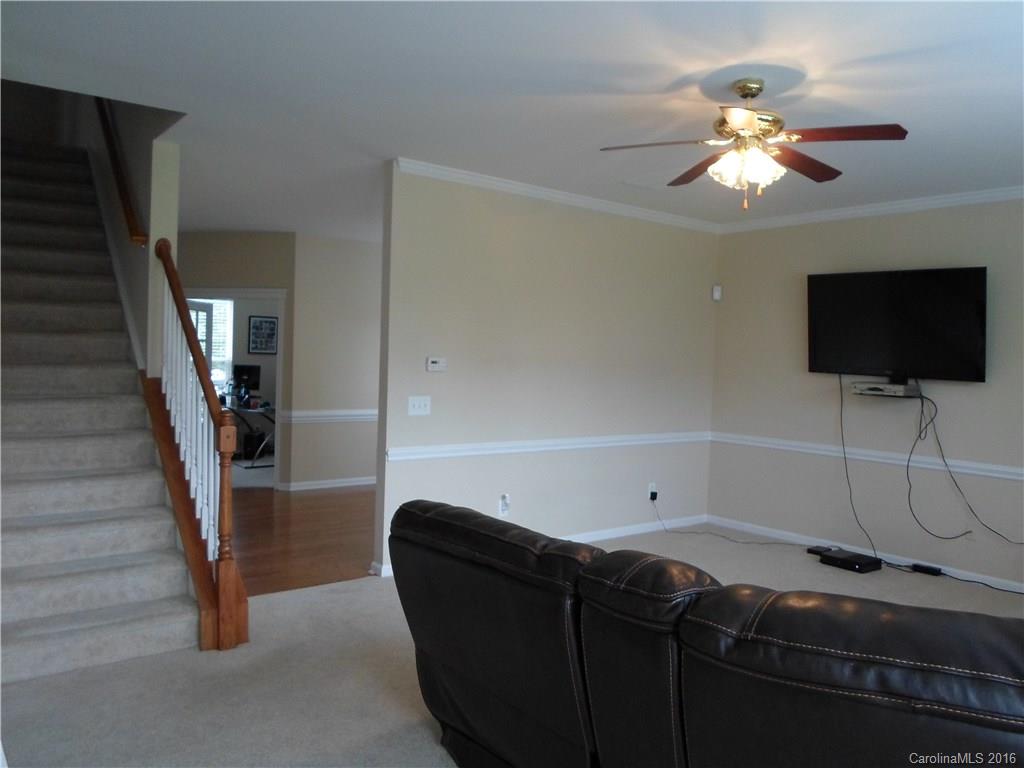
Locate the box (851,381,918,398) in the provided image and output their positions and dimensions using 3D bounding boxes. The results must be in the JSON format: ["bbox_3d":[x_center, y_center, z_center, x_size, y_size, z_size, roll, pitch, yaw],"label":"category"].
[{"bbox_3d":[2.740,0.046,5.420,0.260,0.085,0.375,0,3,-40],"label":"box"}]

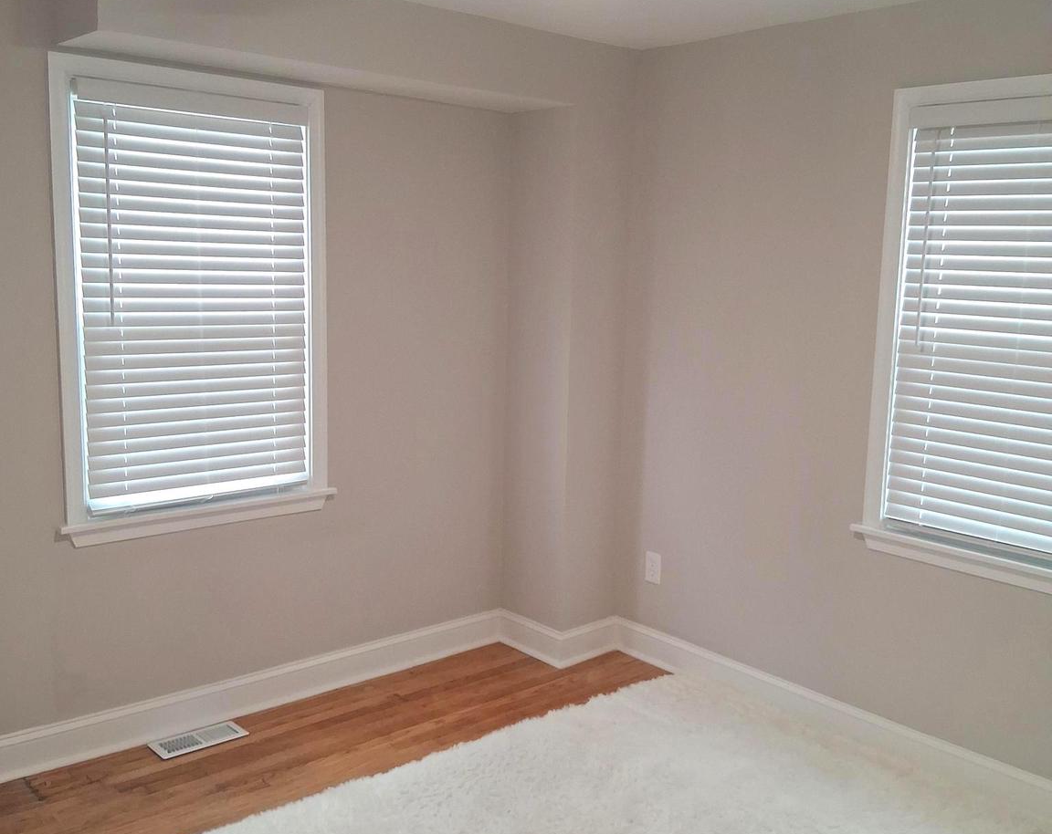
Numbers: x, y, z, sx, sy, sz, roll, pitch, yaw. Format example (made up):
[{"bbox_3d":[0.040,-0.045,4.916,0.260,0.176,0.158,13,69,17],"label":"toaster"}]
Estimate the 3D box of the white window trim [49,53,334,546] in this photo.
[{"bbox_3d":[-1.040,-0.352,3.387,0.945,1.458,0.090,-6,11,-40],"label":"white window trim"}]

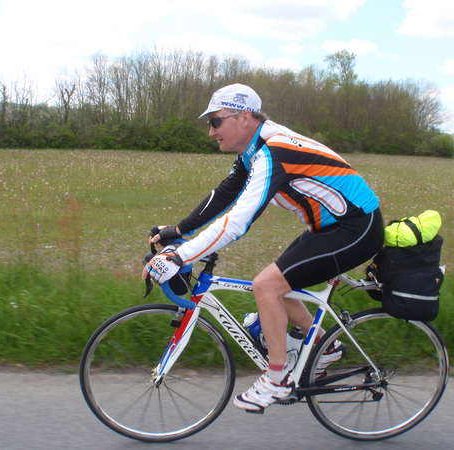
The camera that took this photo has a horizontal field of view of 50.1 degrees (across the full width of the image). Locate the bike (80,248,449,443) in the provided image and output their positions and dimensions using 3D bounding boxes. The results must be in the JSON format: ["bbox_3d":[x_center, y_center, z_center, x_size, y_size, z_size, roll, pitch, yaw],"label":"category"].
[{"bbox_3d":[0.205,0.535,2.123,1.655,0.950,0.440,2,12,-6],"label":"bike"}]

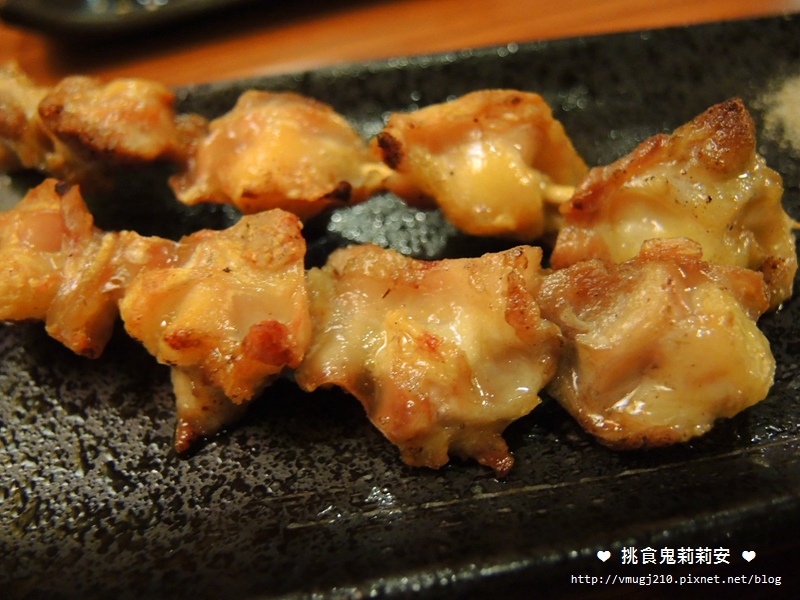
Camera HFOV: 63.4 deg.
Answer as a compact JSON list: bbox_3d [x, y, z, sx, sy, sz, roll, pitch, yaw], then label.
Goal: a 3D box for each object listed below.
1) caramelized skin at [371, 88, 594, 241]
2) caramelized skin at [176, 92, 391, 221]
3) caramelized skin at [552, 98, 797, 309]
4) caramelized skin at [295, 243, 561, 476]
[{"bbox_3d":[0.022,-0.036,0.173,0.052,0.033,0.036,10,46,13],"label":"caramelized skin"},{"bbox_3d":[-0.033,-0.041,0.183,0.057,0.030,0.034,8,46,11],"label":"caramelized skin"},{"bbox_3d":[0.068,-0.022,0.160,0.052,0.042,0.042,10,46,13],"label":"caramelized skin"},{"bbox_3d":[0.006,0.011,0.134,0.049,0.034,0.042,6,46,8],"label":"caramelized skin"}]

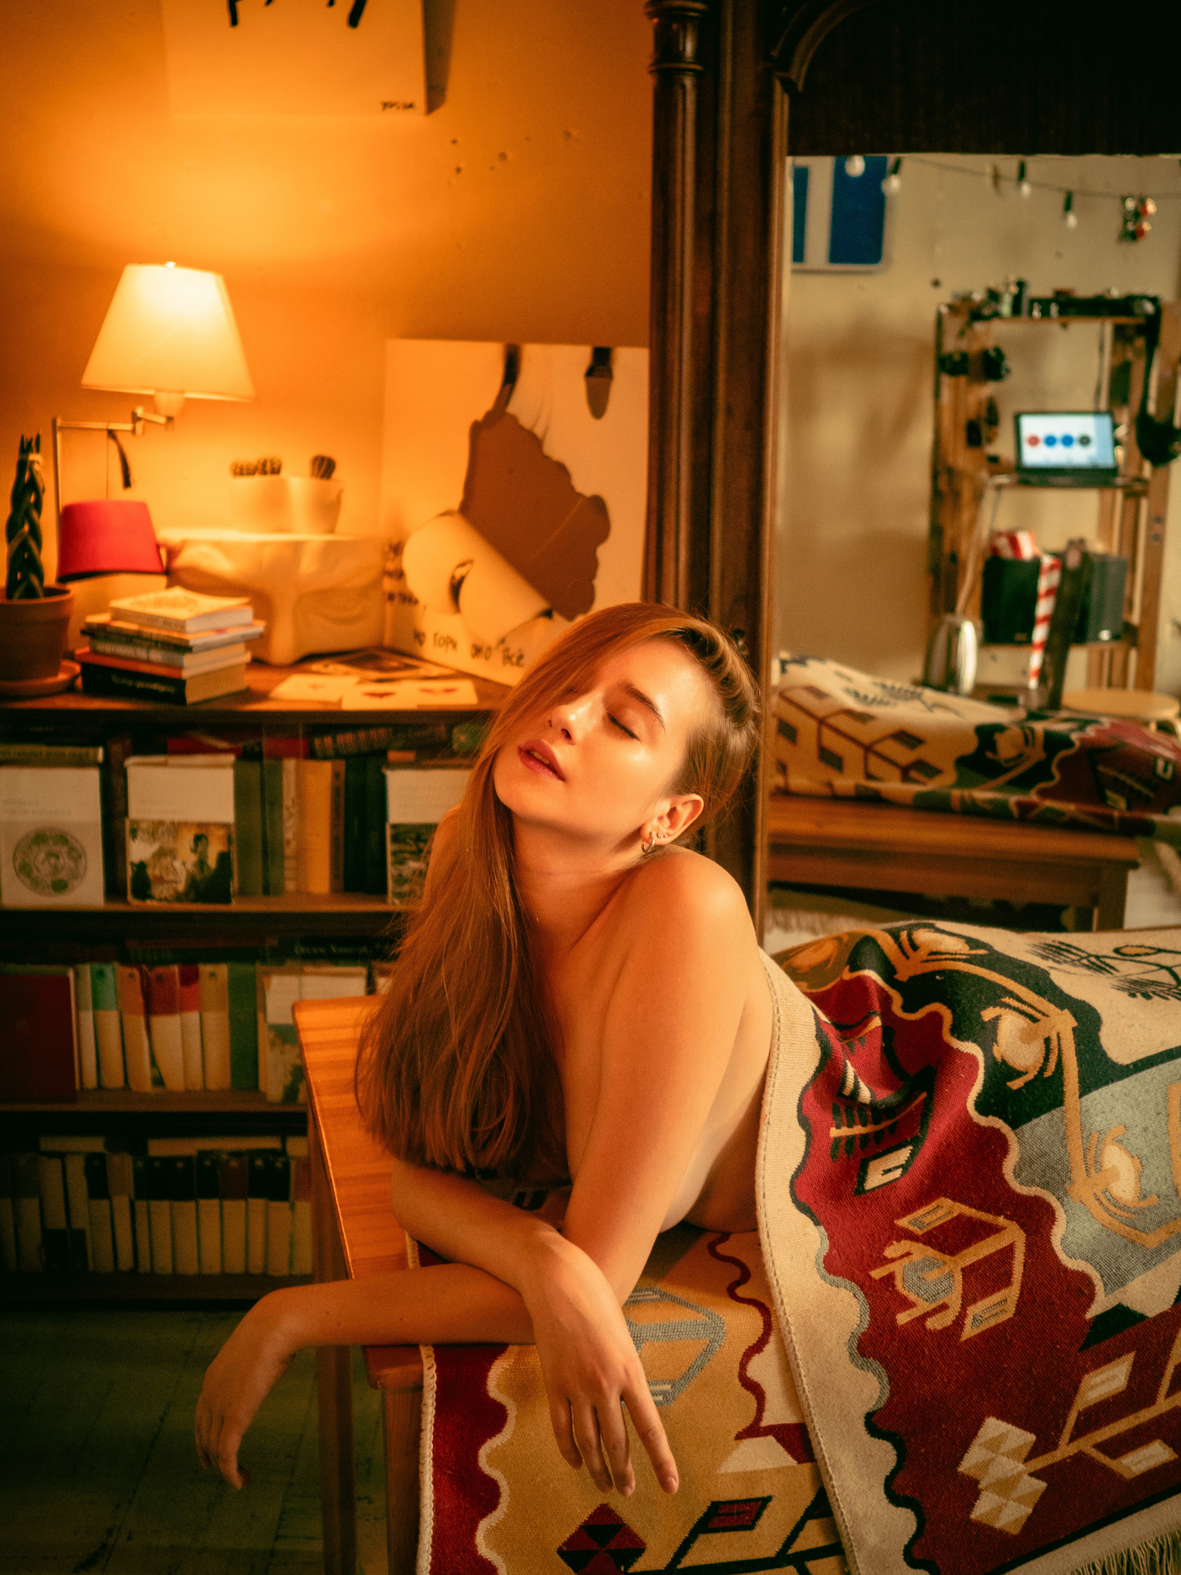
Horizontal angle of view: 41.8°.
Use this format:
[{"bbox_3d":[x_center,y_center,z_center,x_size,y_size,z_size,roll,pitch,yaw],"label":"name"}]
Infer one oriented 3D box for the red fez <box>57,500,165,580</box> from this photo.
[{"bbox_3d":[-0.763,-0.396,2.460,0.172,0.118,0.174,-3,6,1],"label":"red fez"}]

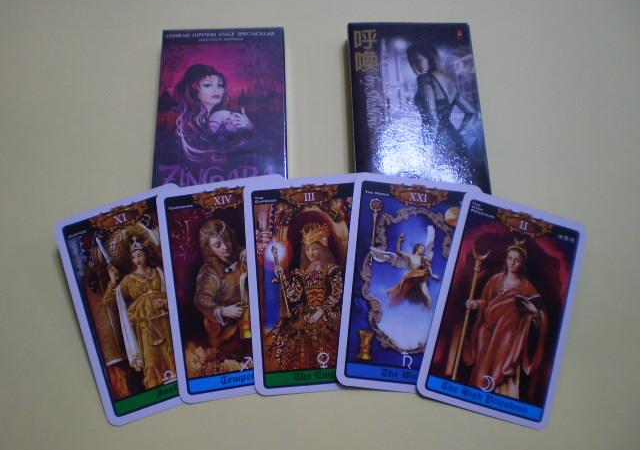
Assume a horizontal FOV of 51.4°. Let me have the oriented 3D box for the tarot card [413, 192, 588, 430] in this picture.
[{"bbox_3d":[0.102,0.045,0.370,0.073,0.001,0.119,16,78,2],"label":"tarot card"}]

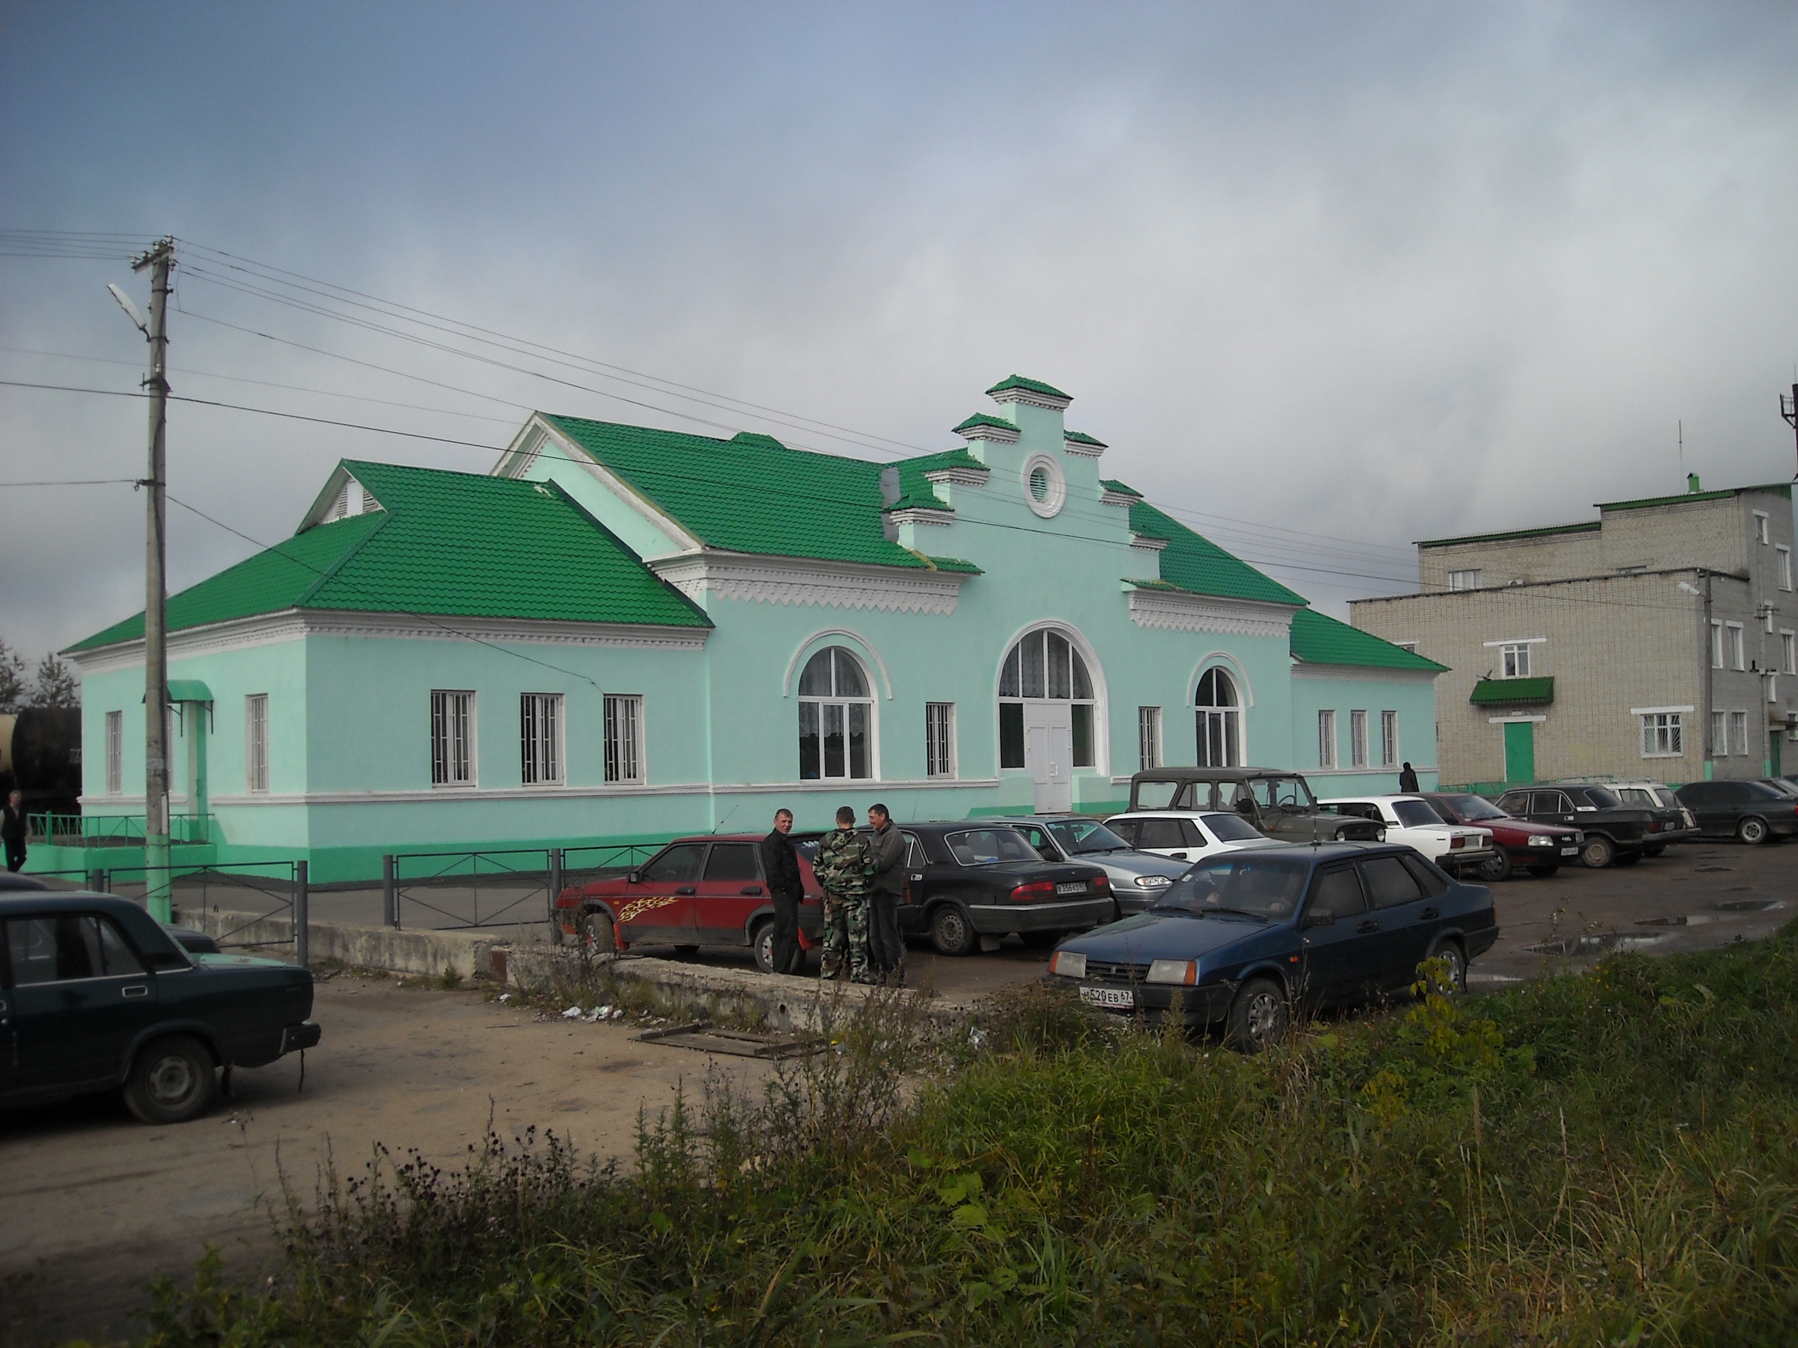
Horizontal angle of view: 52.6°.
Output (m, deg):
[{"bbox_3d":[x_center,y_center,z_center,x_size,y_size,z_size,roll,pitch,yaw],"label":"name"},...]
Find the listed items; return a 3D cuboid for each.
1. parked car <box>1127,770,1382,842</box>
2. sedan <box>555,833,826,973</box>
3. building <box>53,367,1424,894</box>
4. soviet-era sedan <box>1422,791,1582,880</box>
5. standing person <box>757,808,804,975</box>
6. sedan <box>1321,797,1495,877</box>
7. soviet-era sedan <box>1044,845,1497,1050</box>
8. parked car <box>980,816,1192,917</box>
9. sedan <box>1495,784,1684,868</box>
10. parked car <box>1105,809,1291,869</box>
[{"bbox_3d":[5.620,2.470,28.700,1.850,2.000,4.000,2,-5,-42],"label":"parked car"},{"bbox_3d":[-1.840,2.370,19.500,4.010,1.400,1.650,-4,-4,35],"label":"sedan"},{"bbox_3d":[-0.465,-1.334,51.488,40.700,12.100,13.000,2,-5,-43],"label":"building"},{"bbox_3d":[9.280,2.760,31.200,1.800,1.420,4.700,2,-5,-41],"label":"soviet-era sedan"},{"bbox_3d":[-1.105,2.131,17.236,0.310,1.700,0.460,-3,-4,30],"label":"standing person"},{"bbox_3d":[7.570,2.730,29.750,4.130,1.440,1.620,-5,-5,43],"label":"sedan"},{"bbox_3d":[3.114,2.082,14.773,4.200,1.400,1.650,0,-3,-41],"label":"soviet-era sedan"},{"bbox_3d":[2.090,2.520,23.500,4.150,1.400,1.650,-5,-5,43],"label":"parked car"},{"bbox_3d":[12.140,2.840,34.300,4.780,1.480,1.820,-4,-5,40],"label":"sedan"},{"bbox_3d":[3.730,2.700,26.800,4.200,1.400,1.650,-4,-5,41],"label":"parked car"}]

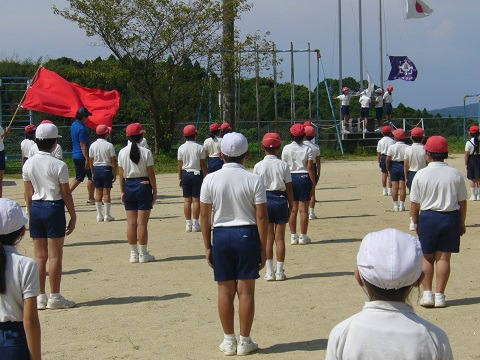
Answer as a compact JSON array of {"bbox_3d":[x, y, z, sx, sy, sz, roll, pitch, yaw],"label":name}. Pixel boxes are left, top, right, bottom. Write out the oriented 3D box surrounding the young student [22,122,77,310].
[{"bbox_3d":[-1.487,0.285,8.550,0.380,1.450,0.270,0,3,25],"label":"young student"}]

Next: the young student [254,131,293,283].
[{"bbox_3d":[0.314,0.248,10.255,0.380,1.380,0.280,-1,3,9],"label":"young student"}]

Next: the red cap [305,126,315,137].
[{"bbox_3d":[1.033,-0.708,16.100,0.175,0.150,0.240,0,3,12],"label":"red cap"}]

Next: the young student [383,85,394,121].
[{"bbox_3d":[4.677,-2.268,34.500,0.380,1.430,0.280,-2,3,-25],"label":"young student"}]

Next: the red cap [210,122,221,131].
[{"bbox_3d":[-0.421,-0.928,19.000,0.170,0.135,0.220,1,4,35],"label":"red cap"}]

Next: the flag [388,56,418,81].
[{"bbox_3d":[5.059,-3.461,34.000,0.950,0.800,0.220,-1,3,0],"label":"flag"}]

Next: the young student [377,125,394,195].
[{"bbox_3d":[2.826,-0.358,21.200,0.350,1.350,0.250,-2,3,-18],"label":"young student"}]

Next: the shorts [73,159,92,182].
[{"bbox_3d":[-2.818,-0.170,19.600,0.330,0.430,0.360,-2,3,-20],"label":"shorts"}]

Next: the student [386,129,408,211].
[{"bbox_3d":[2.545,-0.162,17.700,0.340,1.330,0.250,-2,3,-15],"label":"student"}]

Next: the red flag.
[{"bbox_3d":[-3.153,-1.525,20.500,1.750,0.850,0.400,15,3,0],"label":"red flag"}]

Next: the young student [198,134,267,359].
[{"bbox_3d":[-0.032,0.414,7.106,0.440,1.430,0.290,-1,3,7],"label":"young student"}]

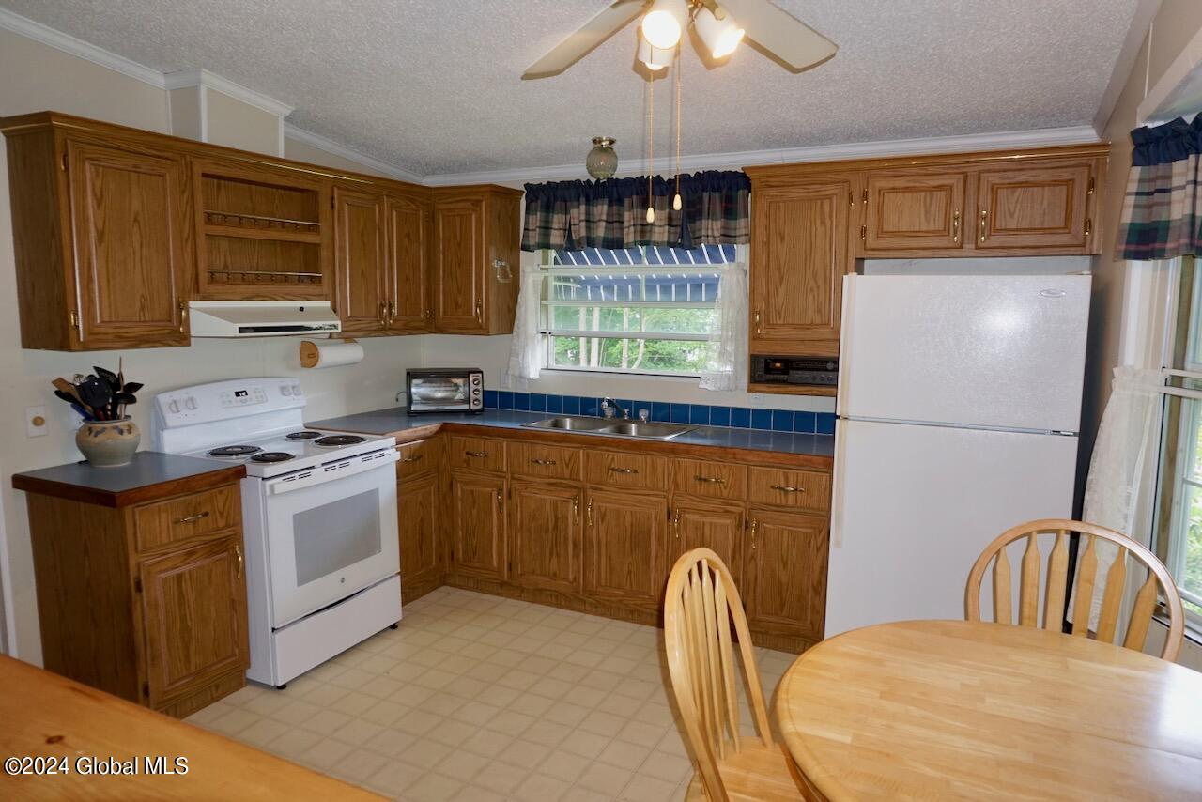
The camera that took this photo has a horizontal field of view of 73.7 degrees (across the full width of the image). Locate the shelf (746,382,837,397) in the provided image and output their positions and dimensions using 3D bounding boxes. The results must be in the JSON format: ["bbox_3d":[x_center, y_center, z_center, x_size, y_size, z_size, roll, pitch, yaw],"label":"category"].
[{"bbox_3d":[0.987,-0.064,3.883,0.475,0.037,0.300,4,8,26],"label":"shelf"}]

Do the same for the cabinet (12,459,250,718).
[{"bbox_3d":[-1.791,0.719,3.116,0.605,0.916,0.522,4,8,26],"label":"cabinet"}]

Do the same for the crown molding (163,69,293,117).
[{"bbox_3d":[-1.644,-1.345,3.573,0.230,0.115,0.500,4,8,26],"label":"crown molding"}]

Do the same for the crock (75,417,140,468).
[{"bbox_3d":[-1.937,0.165,3.160,0.215,0.172,0.215,4,8,26],"label":"crock"}]

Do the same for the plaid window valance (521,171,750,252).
[{"bbox_3d":[0.155,-1.007,4.298,1.315,0.375,0.080,4,8,26],"label":"plaid window valance"}]

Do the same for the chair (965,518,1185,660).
[{"bbox_3d":[1.150,0.847,2.000,0.500,0.980,0.520,4,8,29],"label":"chair"}]

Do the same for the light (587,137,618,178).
[{"bbox_3d":[0.011,-1.196,3.959,0.156,0.195,0.156,0,7,0],"label":"light"}]

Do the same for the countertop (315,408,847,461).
[{"bbox_3d":[-0.169,0.177,4.035,2.670,0.049,1.085,4,8,26],"label":"countertop"}]

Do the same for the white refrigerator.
[{"bbox_3d":[1.479,0.326,3.388,0.832,1.680,0.780,4,8,26],"label":"white refrigerator"}]

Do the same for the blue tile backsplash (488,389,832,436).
[{"bbox_3d":[0.153,0.048,4.458,2.370,0.112,0.020,4,8,26],"label":"blue tile backsplash"}]

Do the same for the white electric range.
[{"bbox_3d":[-1.426,0.520,3.638,0.710,1.190,0.764,4,8,26],"label":"white electric range"}]

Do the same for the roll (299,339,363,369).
[{"bbox_3d":[-1.426,-0.255,4.282,0.143,0.140,0.355,4,8,26],"label":"roll"}]

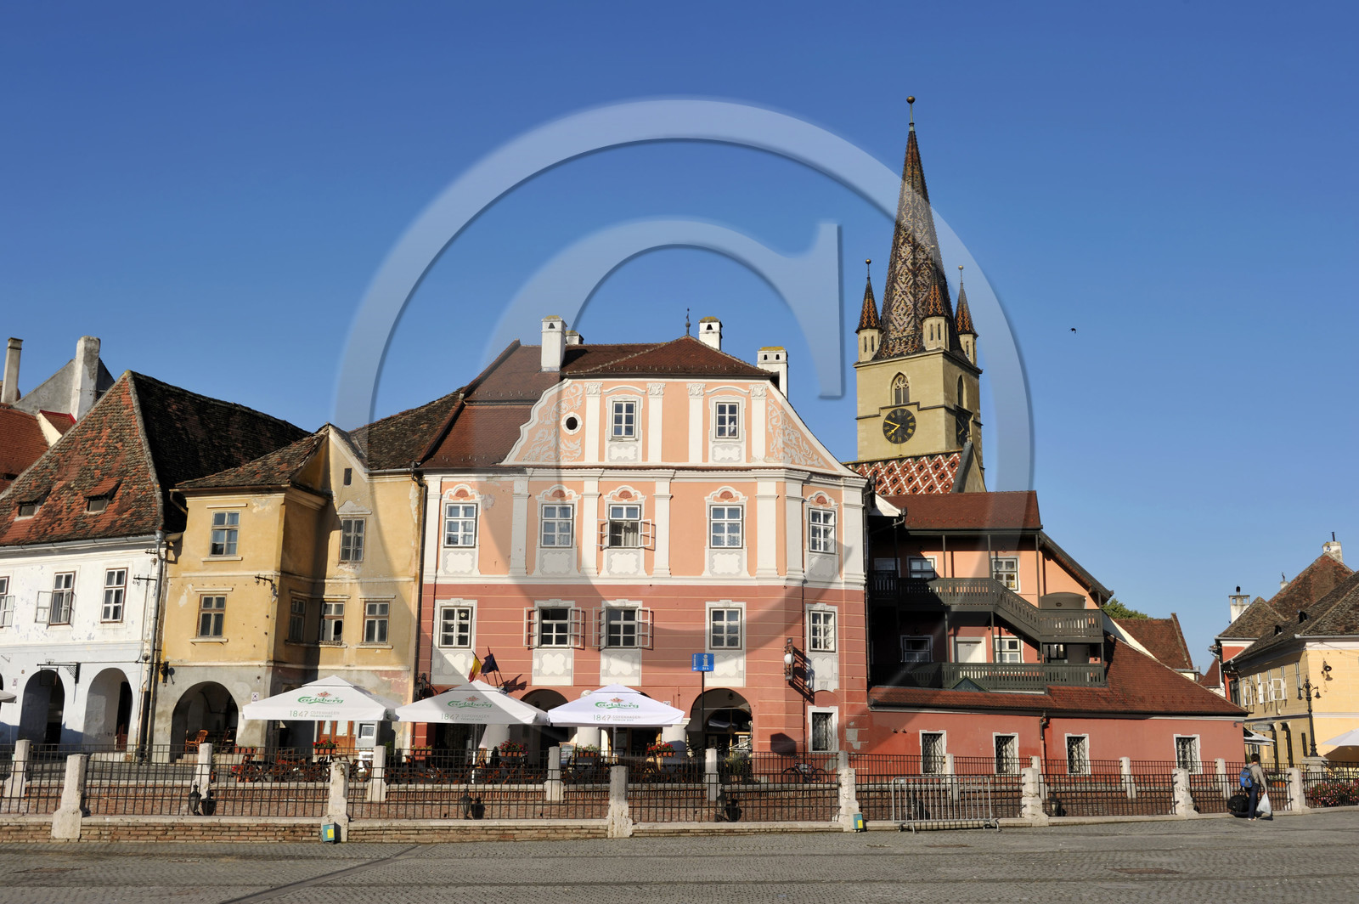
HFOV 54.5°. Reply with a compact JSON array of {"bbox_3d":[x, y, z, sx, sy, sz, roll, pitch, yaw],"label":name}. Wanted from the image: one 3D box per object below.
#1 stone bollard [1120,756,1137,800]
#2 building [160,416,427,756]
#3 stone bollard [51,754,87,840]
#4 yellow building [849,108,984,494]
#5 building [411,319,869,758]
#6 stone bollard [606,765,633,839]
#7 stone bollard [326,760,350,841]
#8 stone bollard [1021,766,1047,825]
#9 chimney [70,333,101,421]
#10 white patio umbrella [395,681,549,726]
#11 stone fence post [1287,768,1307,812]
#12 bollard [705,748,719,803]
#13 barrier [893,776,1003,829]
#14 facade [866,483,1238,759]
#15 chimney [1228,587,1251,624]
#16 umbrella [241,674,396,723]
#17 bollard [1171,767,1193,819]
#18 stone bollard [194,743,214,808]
[{"bbox_3d":[17.076,12.425,50.247,0.470,1.568,0.340,5,-13,-19],"label":"stone bollard"},{"bbox_3d":[-13.874,6.191,54.127,9.800,14.000,10.500,-2,-13,14],"label":"building"},{"bbox_3d":[-10.939,6.176,23.655,0.450,1.451,0.390,2,-13,-6],"label":"stone bollard"},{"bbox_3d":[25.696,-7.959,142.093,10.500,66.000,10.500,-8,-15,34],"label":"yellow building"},{"bbox_3d":[-0.949,4.140,57.084,17.000,19.400,14.000,0,-13,3],"label":"building"},{"bbox_3d":[-1.106,6.524,24.648,0.420,1.323,0.460,4,-13,-15],"label":"stone bollard"},{"bbox_3d":[-6.301,6.408,24.259,0.450,1.402,0.390,3,-13,-10],"label":"stone bollard"},{"bbox_3d":[7.933,7.729,29.622,0.440,1.247,0.380,6,-14,-23],"label":"stone bollard"},{"bbox_3d":[-27.559,-3.346,61.186,0.760,4.100,0.800,-9,-16,37],"label":"chimney"},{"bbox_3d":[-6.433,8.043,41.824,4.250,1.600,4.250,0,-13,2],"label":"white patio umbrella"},{"bbox_3d":[16.326,8.991,34.993,0.450,1.174,0.330,10,-16,-37],"label":"stone fence post"},{"bbox_3d":[0.933,9.332,38.148,0.420,1.507,0.460,5,-13,-18],"label":"bollard"},{"bbox_3d":[5.518,7.309,27.405,2.380,1.100,0.520,6,-14,-22],"label":"barrier"},{"bbox_3d":[15.106,8.024,58.917,17.600,13.000,10.000,4,-13,-15],"label":"facade"},{"bbox_3d":[36.514,10.131,85.981,1.050,2.600,0.950,-1,-13,7],"label":"chimney"},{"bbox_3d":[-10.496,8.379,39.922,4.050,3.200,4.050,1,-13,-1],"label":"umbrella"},{"bbox_3d":[12.120,8.222,31.753,0.460,1.164,0.330,8,-15,-31],"label":"bollard"},{"bbox_3d":[-13.746,9.254,38.104,0.470,1.605,0.340,1,-13,-2],"label":"stone bollard"}]

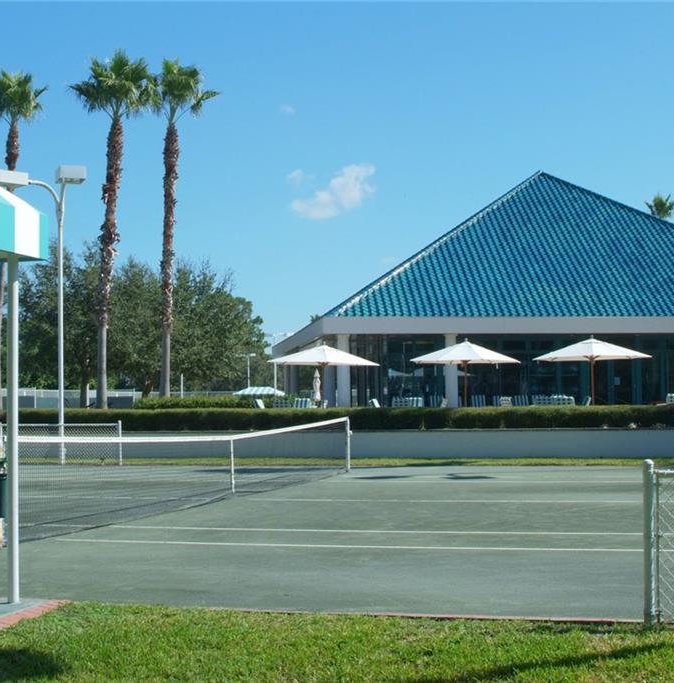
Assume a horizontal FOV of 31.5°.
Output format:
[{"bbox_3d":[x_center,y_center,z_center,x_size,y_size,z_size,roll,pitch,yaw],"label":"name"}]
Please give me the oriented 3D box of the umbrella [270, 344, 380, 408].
[{"bbox_3d":[-0.380,1.307,34.982,3.250,2.529,3.250,-1,-3,-1],"label":"umbrella"}]

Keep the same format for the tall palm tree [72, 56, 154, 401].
[{"bbox_3d":[-8.515,-3.951,45.296,3.164,14.379,3.164,0,-3,-11],"label":"tall palm tree"}]

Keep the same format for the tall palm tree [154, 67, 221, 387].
[{"bbox_3d":[-5.855,-3.911,46.794,2.608,14.399,2.608,0,-3,-7],"label":"tall palm tree"}]

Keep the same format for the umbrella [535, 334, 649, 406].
[{"bbox_3d":[7.121,1.114,33.285,3.250,2.538,3.250,-1,-3,12],"label":"umbrella"}]

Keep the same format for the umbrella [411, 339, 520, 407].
[{"bbox_3d":[3.743,1.204,34.584,3.200,2.587,3.200,-1,-3,6],"label":"umbrella"}]

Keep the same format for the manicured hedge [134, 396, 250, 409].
[{"bbox_3d":[-4.738,2.328,38.934,3.976,1.038,1.000,-2,-3,15],"label":"manicured hedge"}]

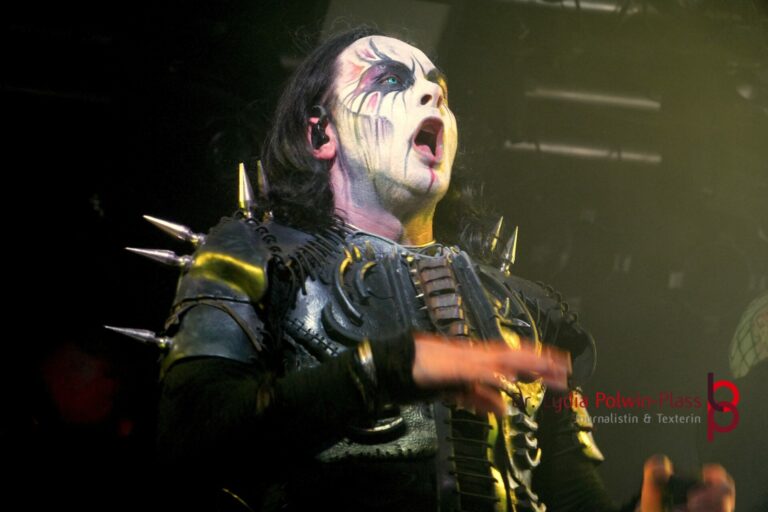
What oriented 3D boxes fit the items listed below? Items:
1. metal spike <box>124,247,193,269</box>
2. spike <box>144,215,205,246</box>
[{"bbox_3d":[-0.254,0.001,2.460,0.081,0.015,0.015,13,0,11],"label":"metal spike"},{"bbox_3d":[-0.238,-0.031,2.460,0.078,0.015,0.015,22,0,12],"label":"spike"}]

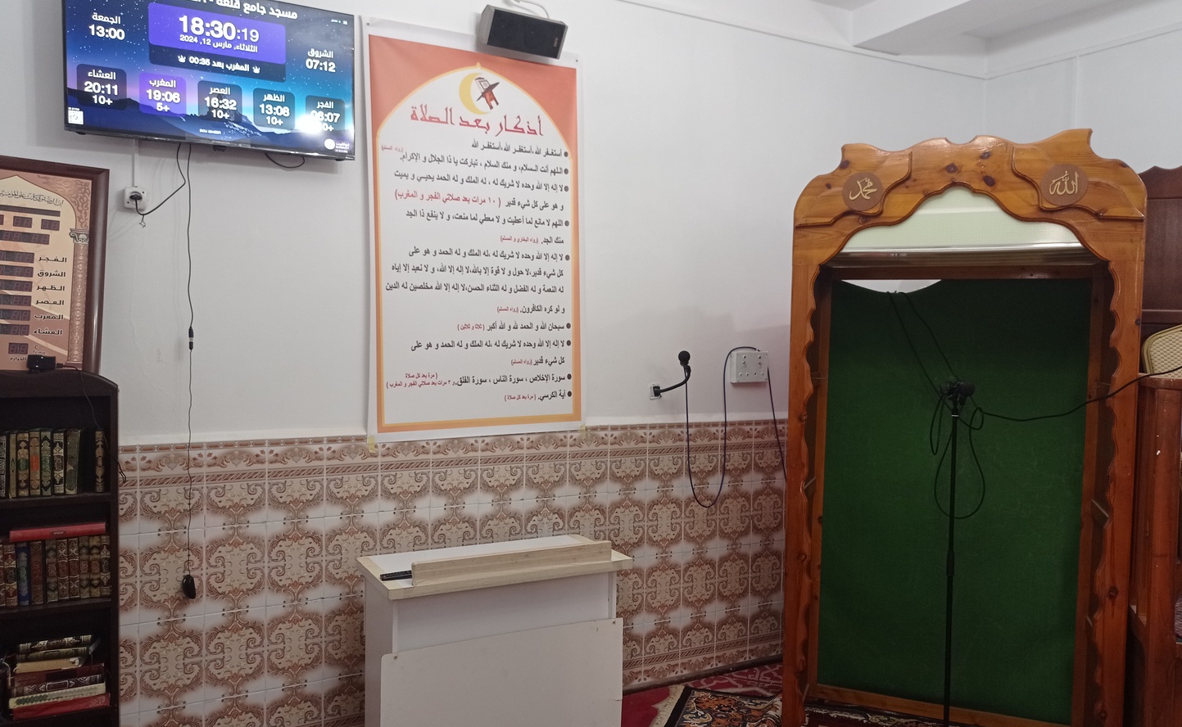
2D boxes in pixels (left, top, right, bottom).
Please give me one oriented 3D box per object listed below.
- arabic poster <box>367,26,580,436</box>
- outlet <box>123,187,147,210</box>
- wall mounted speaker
[{"bbox_3d":[-0.430,-0.494,3.768,0.945,1.560,0.020,0,2,-32],"label":"arabic poster"},{"bbox_3d":[-1.479,-0.535,3.103,0.070,0.075,0.040,0,2,-32],"label":"outlet"},{"bbox_3d":[-0.275,-1.282,3.687,0.320,0.145,0.140,0,27,-32],"label":"wall mounted speaker"}]

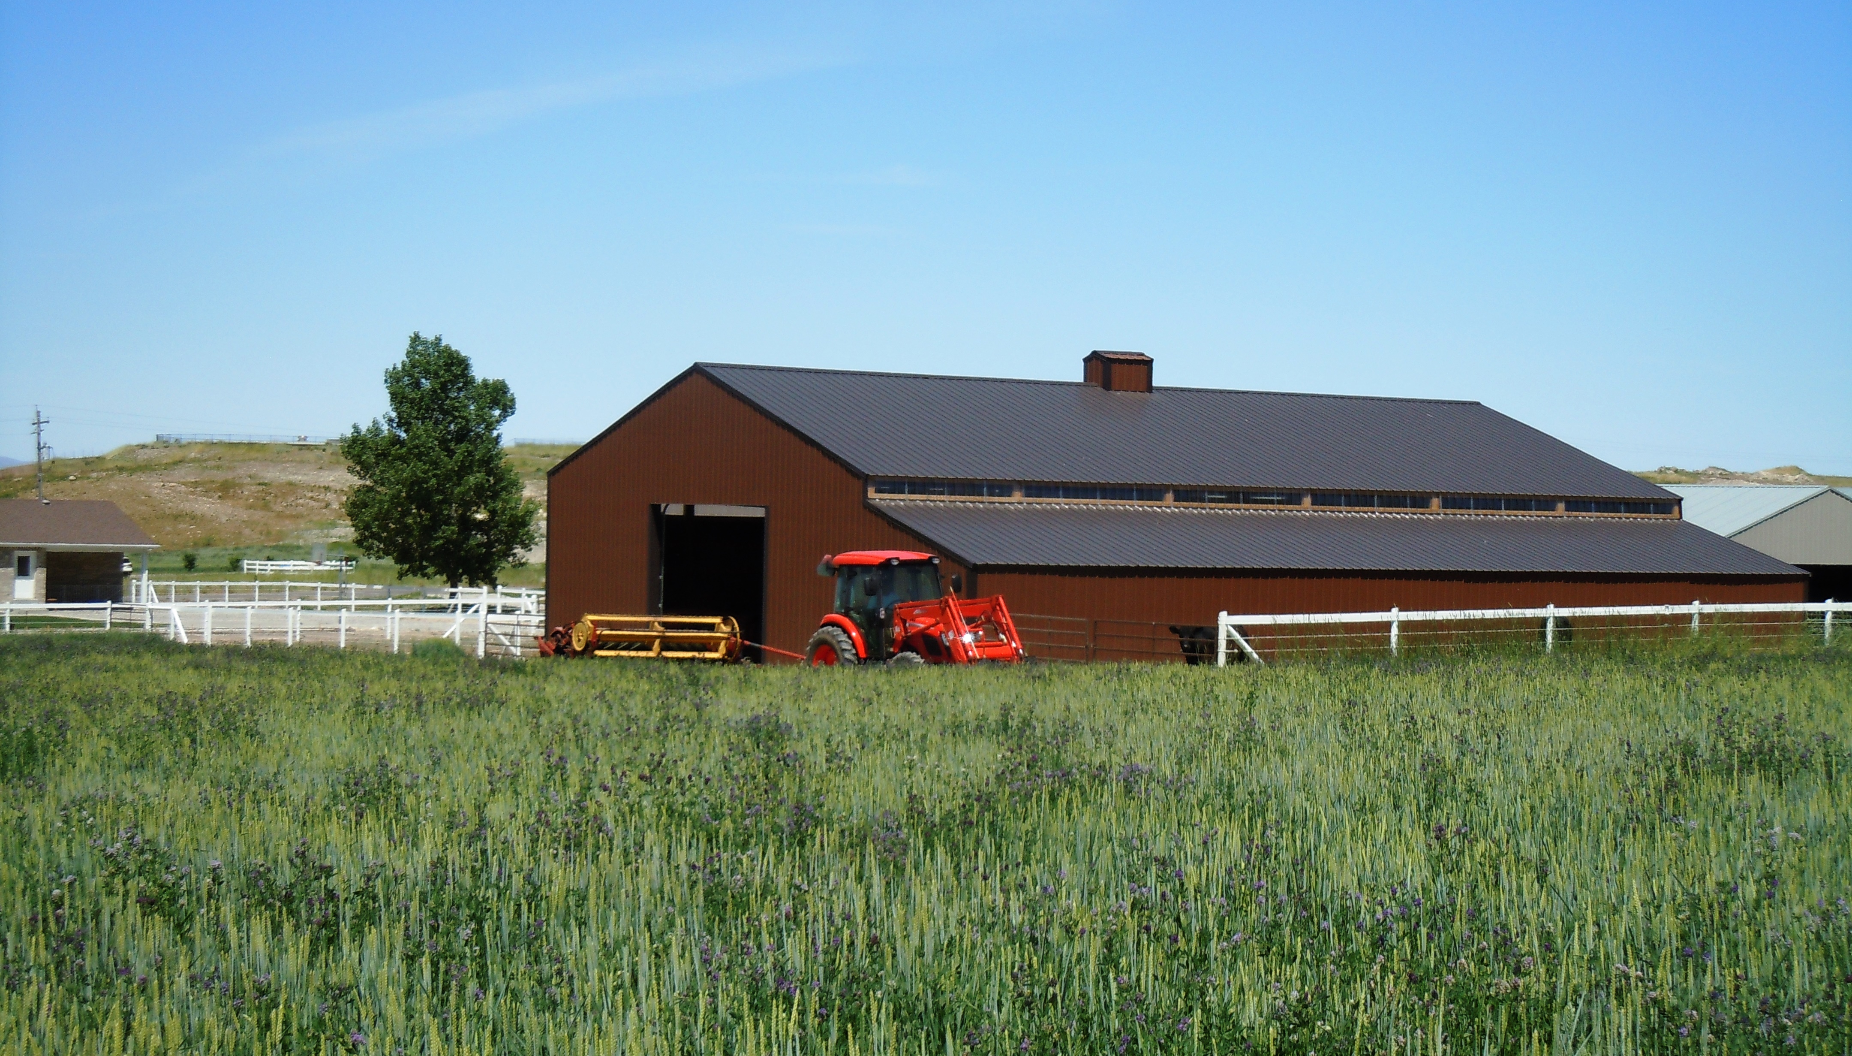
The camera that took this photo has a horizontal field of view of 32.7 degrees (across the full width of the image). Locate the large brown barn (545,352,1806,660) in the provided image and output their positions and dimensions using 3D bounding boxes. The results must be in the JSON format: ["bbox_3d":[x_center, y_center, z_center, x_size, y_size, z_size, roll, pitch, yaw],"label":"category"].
[{"bbox_3d":[5.396,-0.439,70.471,22.050,7.100,17.550,1,0,-33],"label":"large brown barn"}]

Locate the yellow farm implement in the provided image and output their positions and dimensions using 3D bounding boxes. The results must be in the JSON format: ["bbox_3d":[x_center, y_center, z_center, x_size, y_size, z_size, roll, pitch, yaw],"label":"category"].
[{"bbox_3d":[-4.950,2.182,56.800,3.100,1.360,1.750,1,0,-30],"label":"yellow farm implement"}]

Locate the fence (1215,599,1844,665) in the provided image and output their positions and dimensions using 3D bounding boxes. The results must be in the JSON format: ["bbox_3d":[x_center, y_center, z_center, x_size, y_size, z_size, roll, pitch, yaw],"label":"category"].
[{"bbox_3d":[10.965,2.039,54.606,15.200,1.400,0.150,1,0,-35],"label":"fence"}]

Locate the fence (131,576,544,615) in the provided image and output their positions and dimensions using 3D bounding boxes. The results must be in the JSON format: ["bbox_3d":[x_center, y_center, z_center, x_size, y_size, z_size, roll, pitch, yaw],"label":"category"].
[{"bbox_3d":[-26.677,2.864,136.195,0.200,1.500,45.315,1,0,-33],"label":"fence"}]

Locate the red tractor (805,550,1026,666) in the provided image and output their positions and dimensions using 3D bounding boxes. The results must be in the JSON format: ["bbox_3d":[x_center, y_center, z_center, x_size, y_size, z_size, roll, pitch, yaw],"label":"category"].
[{"bbox_3d":[-0.225,1.681,52.800,1.850,2.540,4.100,1,0,-43],"label":"red tractor"}]

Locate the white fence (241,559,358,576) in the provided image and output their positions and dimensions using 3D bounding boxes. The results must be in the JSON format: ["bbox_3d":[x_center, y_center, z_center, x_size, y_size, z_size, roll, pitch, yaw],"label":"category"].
[{"bbox_3d":[-56.064,3.546,282.881,10.600,1.300,0.150,1,0,-33],"label":"white fence"}]

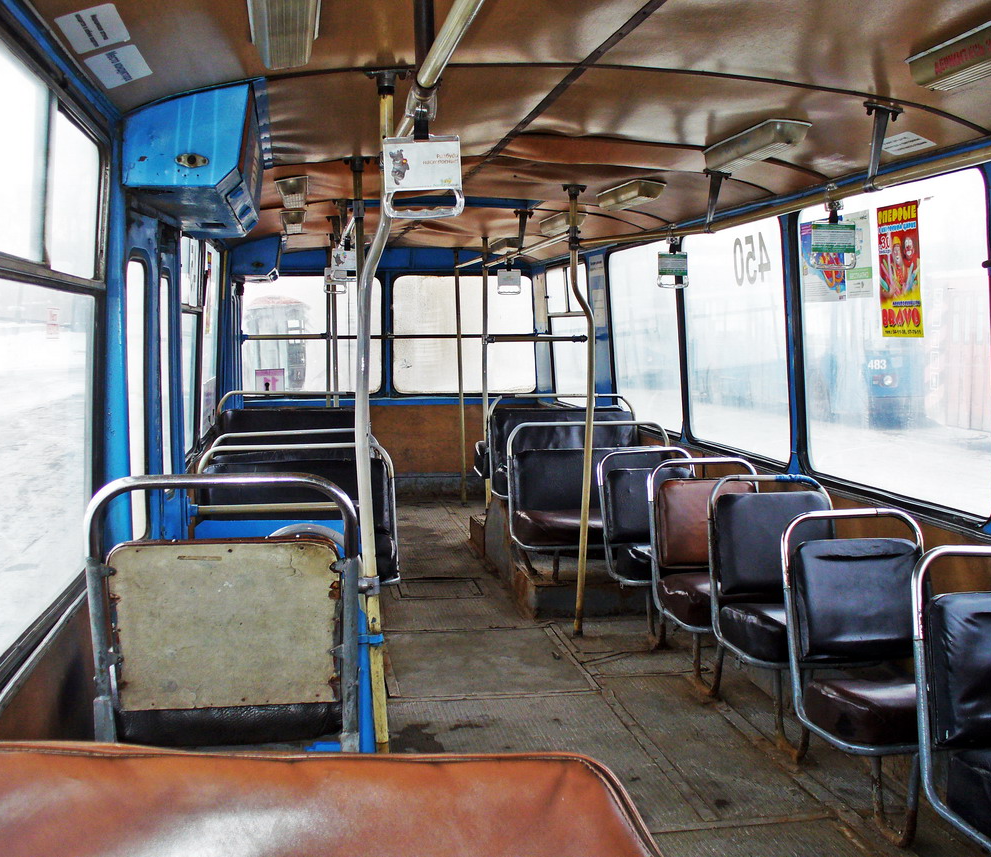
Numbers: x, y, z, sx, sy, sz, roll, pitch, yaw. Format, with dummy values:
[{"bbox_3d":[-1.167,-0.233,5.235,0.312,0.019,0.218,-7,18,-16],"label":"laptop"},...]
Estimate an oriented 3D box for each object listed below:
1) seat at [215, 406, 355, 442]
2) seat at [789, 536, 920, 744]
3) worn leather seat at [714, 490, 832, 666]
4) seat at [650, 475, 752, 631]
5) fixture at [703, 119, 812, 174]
[{"bbox_3d":[-1.071,0.160,6.559,0.855,0.495,0.530,-1,4,-9],"label":"seat"},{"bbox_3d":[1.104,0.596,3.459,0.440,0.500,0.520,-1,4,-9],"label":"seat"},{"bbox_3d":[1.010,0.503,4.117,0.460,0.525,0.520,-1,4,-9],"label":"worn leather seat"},{"bbox_3d":[0.898,0.489,4.794,0.470,0.510,0.570,-1,4,-9],"label":"seat"},{"bbox_3d":[0.783,-0.853,3.754,0.130,0.070,0.640,7,3,-9],"label":"fixture"}]

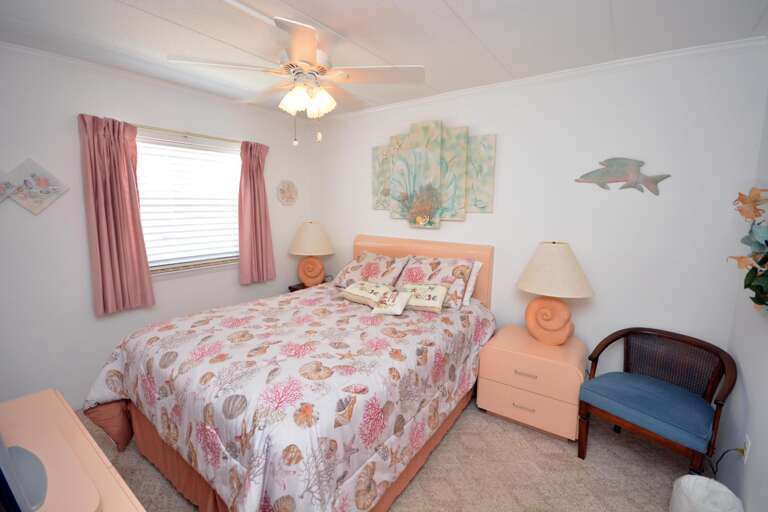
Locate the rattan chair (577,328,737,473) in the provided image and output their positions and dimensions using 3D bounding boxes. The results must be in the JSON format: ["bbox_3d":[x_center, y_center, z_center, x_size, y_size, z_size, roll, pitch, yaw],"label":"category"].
[{"bbox_3d":[1.453,0.810,1.724,0.540,0.690,0.560,-7,11,-37],"label":"rattan chair"}]

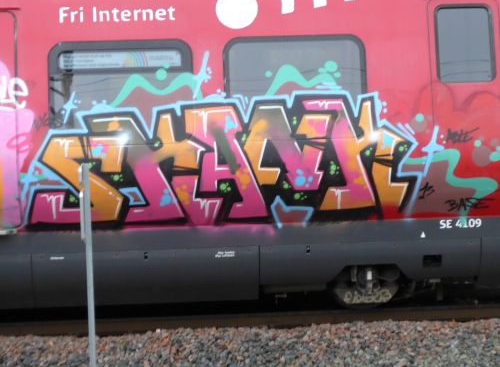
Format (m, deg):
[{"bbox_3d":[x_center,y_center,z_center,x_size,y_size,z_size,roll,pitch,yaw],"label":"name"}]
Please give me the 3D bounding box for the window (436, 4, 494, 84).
[{"bbox_3d":[2.271,-1.476,15.688,0.617,0.836,0.060,-2,-7,-3],"label":"window"}]

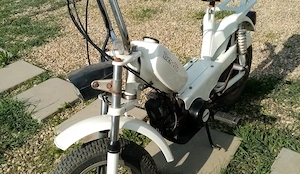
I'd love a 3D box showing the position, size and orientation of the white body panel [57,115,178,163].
[{"bbox_3d":[-0.112,0.194,1.076,0.420,0.170,0.105,1,12,-16],"label":"white body panel"}]

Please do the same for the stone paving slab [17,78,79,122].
[{"bbox_3d":[-0.718,0.081,2.175,0.400,0.045,0.430,-29,36,-36],"label":"stone paving slab"}]

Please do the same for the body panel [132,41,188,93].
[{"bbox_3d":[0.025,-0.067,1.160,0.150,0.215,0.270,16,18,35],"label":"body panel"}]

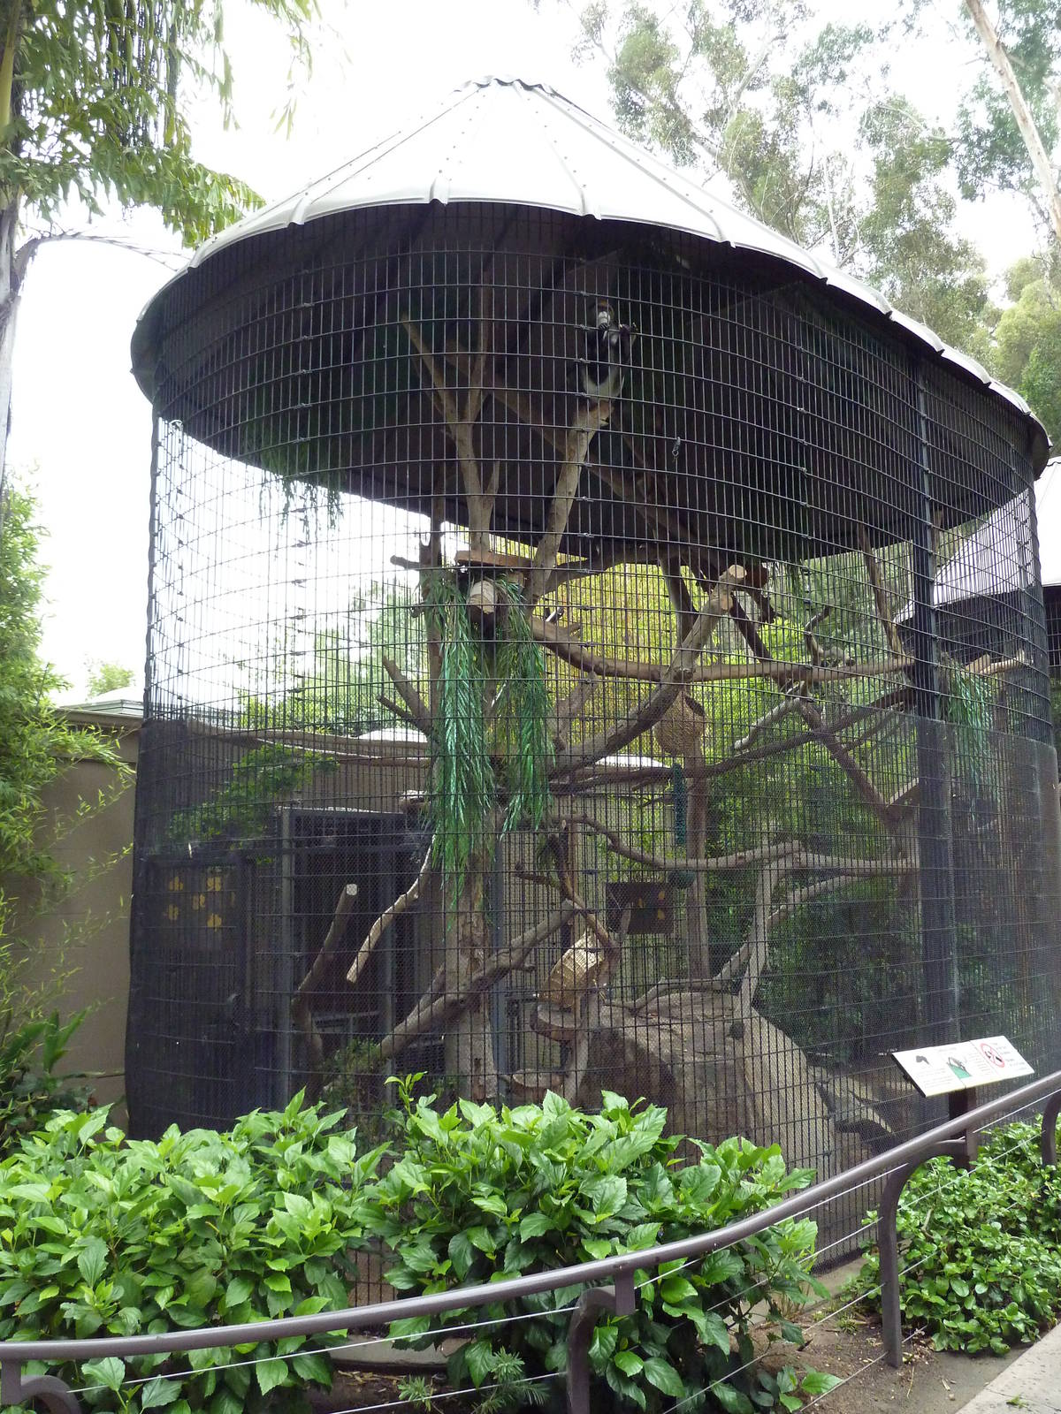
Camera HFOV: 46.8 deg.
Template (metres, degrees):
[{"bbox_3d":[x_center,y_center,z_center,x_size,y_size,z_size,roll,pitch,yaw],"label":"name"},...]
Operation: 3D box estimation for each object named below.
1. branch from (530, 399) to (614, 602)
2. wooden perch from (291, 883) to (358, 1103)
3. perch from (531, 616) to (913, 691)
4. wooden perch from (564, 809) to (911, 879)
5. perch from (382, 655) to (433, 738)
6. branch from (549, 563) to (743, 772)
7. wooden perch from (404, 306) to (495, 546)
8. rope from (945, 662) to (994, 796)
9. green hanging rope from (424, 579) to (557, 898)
[{"bbox_3d":[0.212,-1.105,6.599,0.180,1.135,0.170,16,-2,2],"label":"branch"},{"bbox_3d":[-1.165,1.668,6.943,0.382,1.314,0.280,0,-7,0],"label":"wooden perch"},{"bbox_3d":[1.210,-0.323,7.202,2.670,0.448,0.250,3,-8,-23],"label":"perch"},{"bbox_3d":[1.229,0.791,7.056,2.248,0.392,0.220,2,-8,-16],"label":"wooden perch"},{"bbox_3d":[-0.683,-0.065,6.766,0.287,0.456,0.200,0,-7,0],"label":"perch"},{"bbox_3d":[0.610,-0.145,6.372,1.379,0.280,0.220,-47,-5,12],"label":"branch"},{"bbox_3d":[-0.442,-1.550,6.758,0.524,1.362,0.320,0,-7,0],"label":"wooden perch"},{"bbox_3d":[2.811,0.138,7.846,0.311,0.861,0.300,0,-7,0],"label":"rope"},{"bbox_3d":[-0.219,0.155,6.384,0.673,1.724,0.500,0,-7,0],"label":"green hanging rope"}]

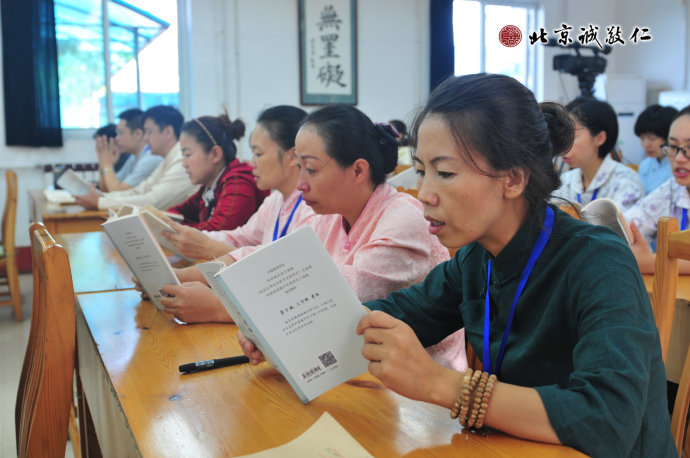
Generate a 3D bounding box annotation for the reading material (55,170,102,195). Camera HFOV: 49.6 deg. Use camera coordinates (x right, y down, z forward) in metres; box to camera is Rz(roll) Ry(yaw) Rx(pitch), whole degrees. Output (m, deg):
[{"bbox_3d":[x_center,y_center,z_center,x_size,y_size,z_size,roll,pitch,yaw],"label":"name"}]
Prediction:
[{"bbox_3d":[-1.269,-0.199,3.580,0.060,0.210,0.160,-54,4,-36],"label":"reading material"}]

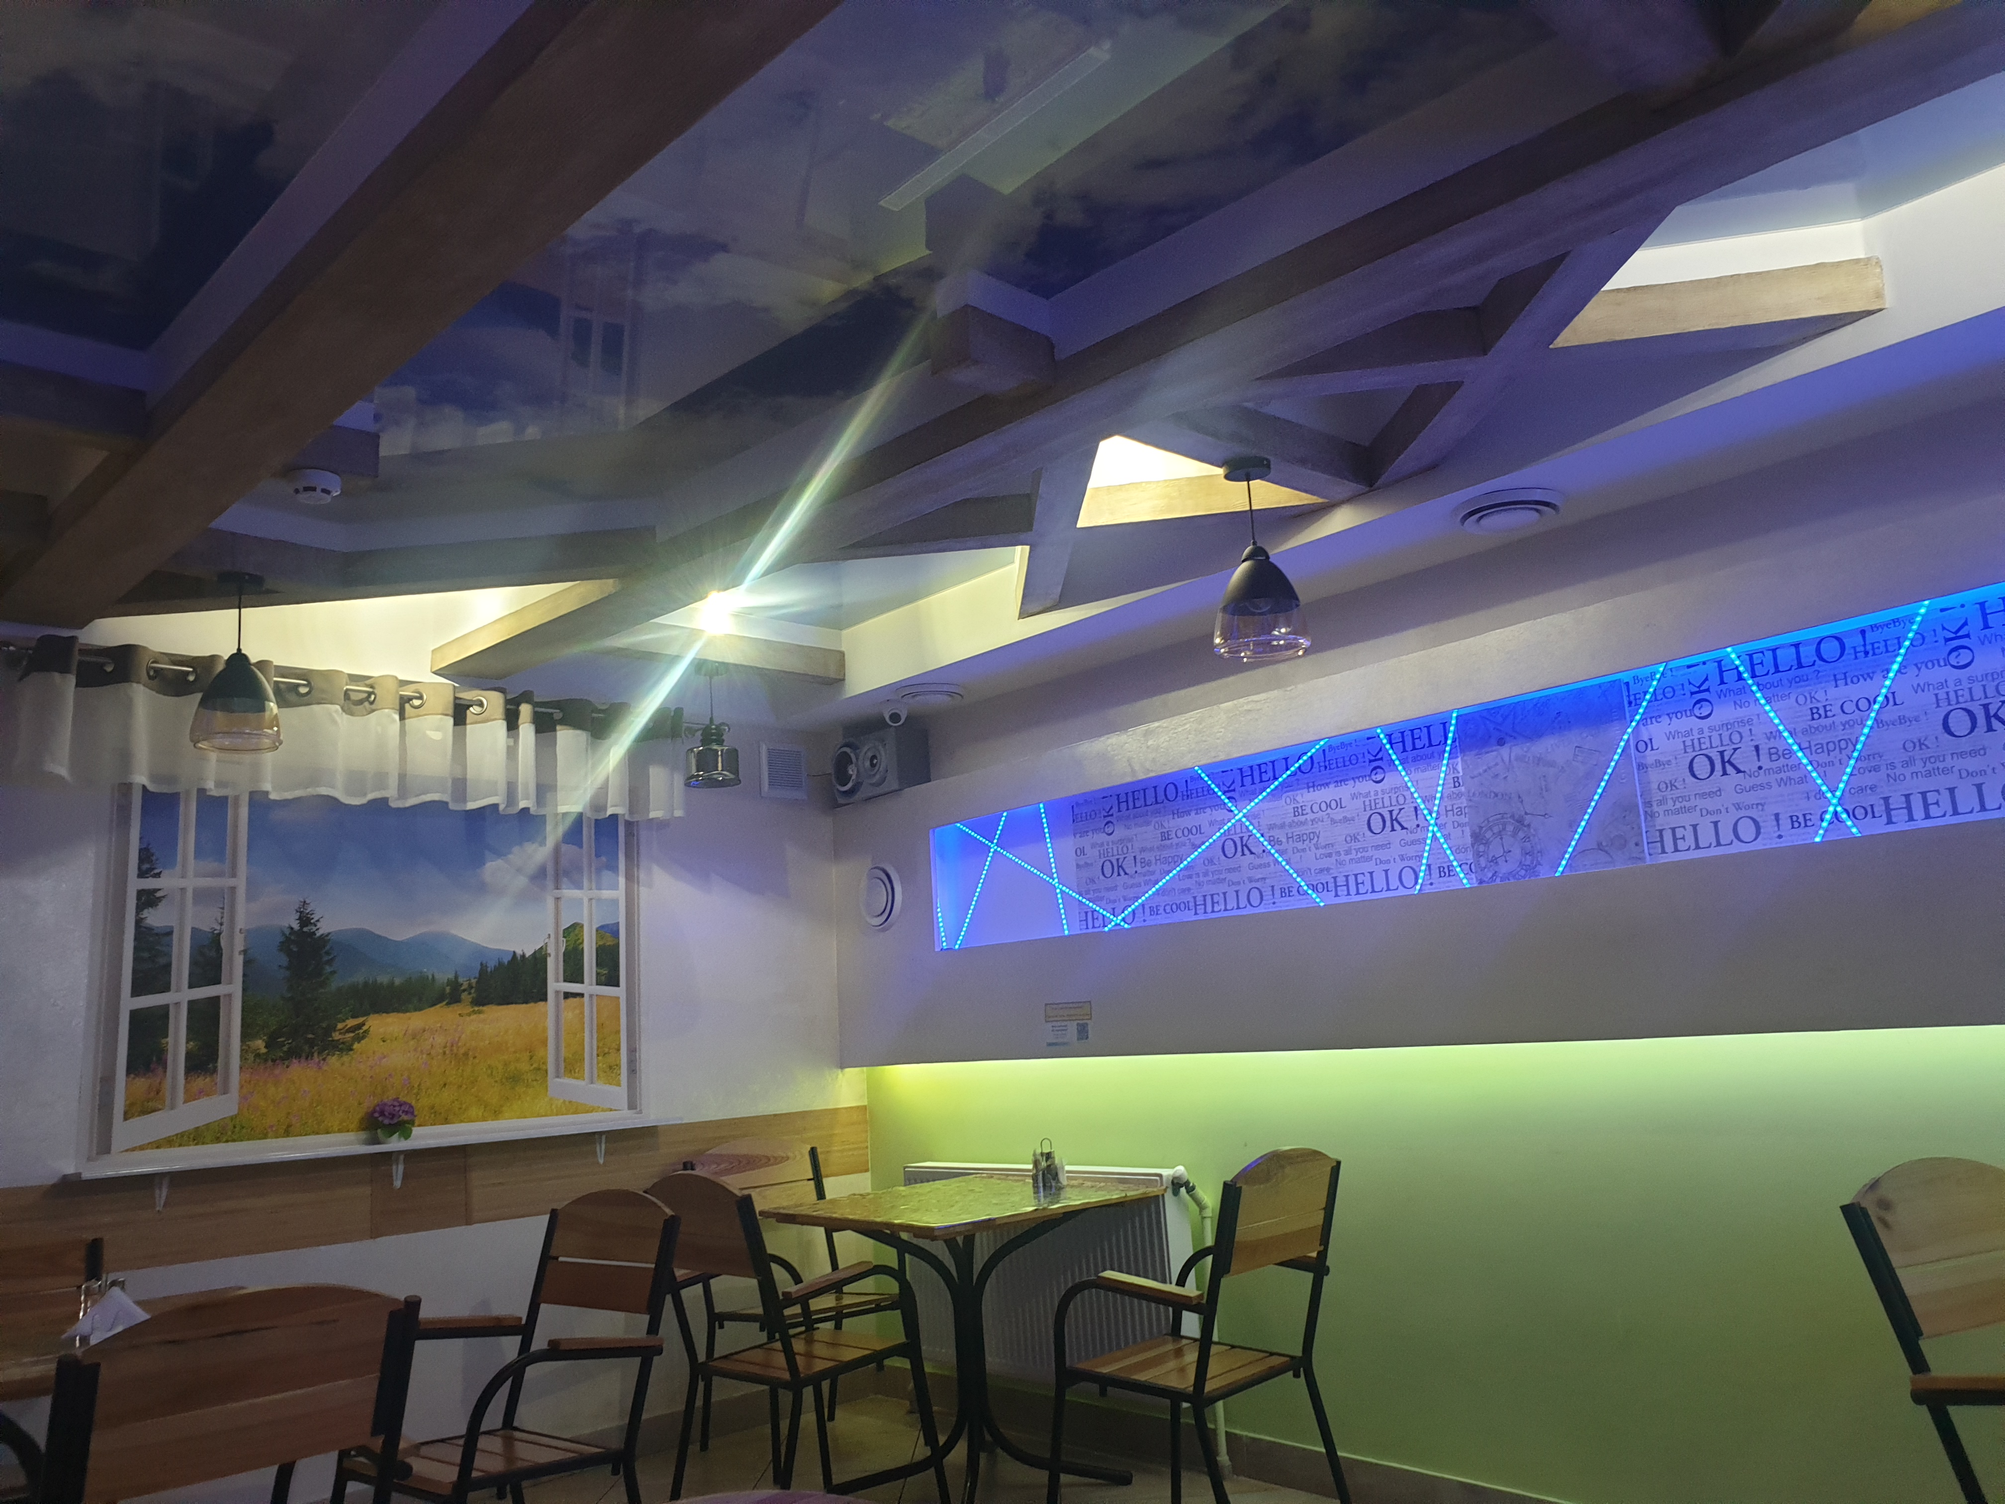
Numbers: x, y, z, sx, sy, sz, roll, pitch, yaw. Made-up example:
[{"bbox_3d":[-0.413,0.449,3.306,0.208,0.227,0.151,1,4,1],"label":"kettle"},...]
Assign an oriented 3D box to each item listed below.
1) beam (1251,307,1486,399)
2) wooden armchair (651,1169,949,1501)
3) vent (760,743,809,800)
[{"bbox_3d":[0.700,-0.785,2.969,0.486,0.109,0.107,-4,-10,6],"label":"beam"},{"bbox_3d":[-0.504,1.471,3.742,0.518,0.903,0.629,-12,-14,40],"label":"wooden armchair"},{"bbox_3d":[-0.765,0.069,5.301,0.175,0.175,0.026,6,-14,-41],"label":"vent"}]

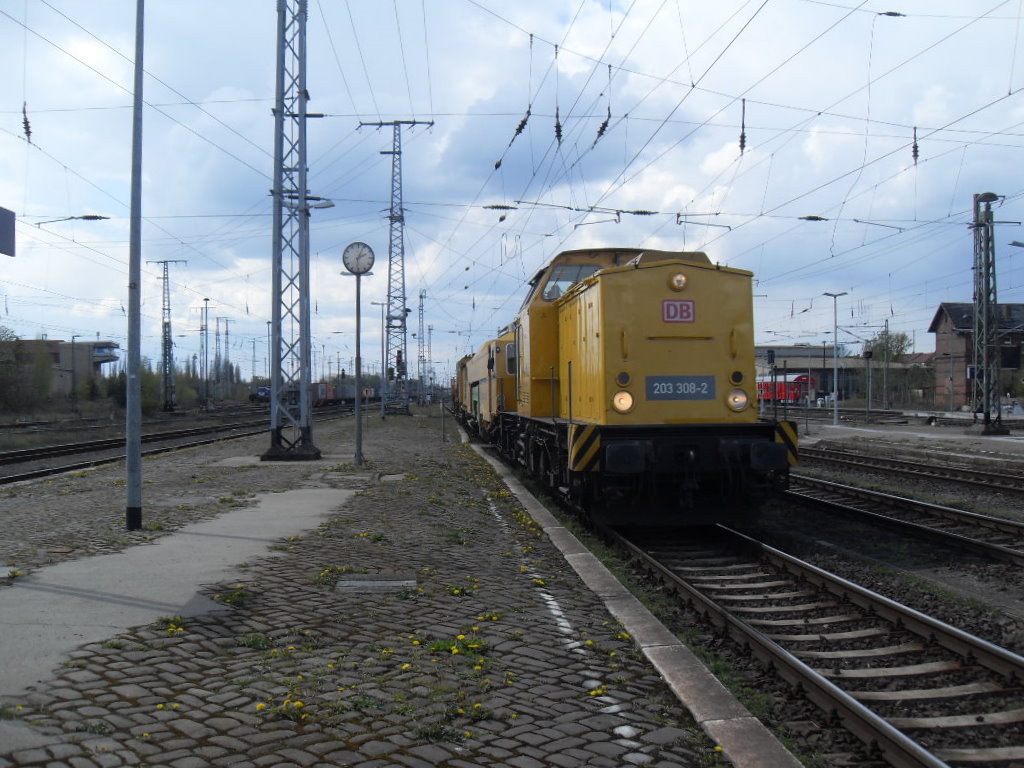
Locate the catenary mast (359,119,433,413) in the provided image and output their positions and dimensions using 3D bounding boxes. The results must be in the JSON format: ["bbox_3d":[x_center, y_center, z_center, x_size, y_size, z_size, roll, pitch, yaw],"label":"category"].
[{"bbox_3d":[-7.958,-8.026,69.000,5.050,20.200,1.600,0,-1,-5],"label":"catenary mast"}]

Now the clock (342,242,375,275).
[{"bbox_3d":[-3.223,-2.645,21.200,0.660,0.660,0.200,0,-1,-5],"label":"clock"}]

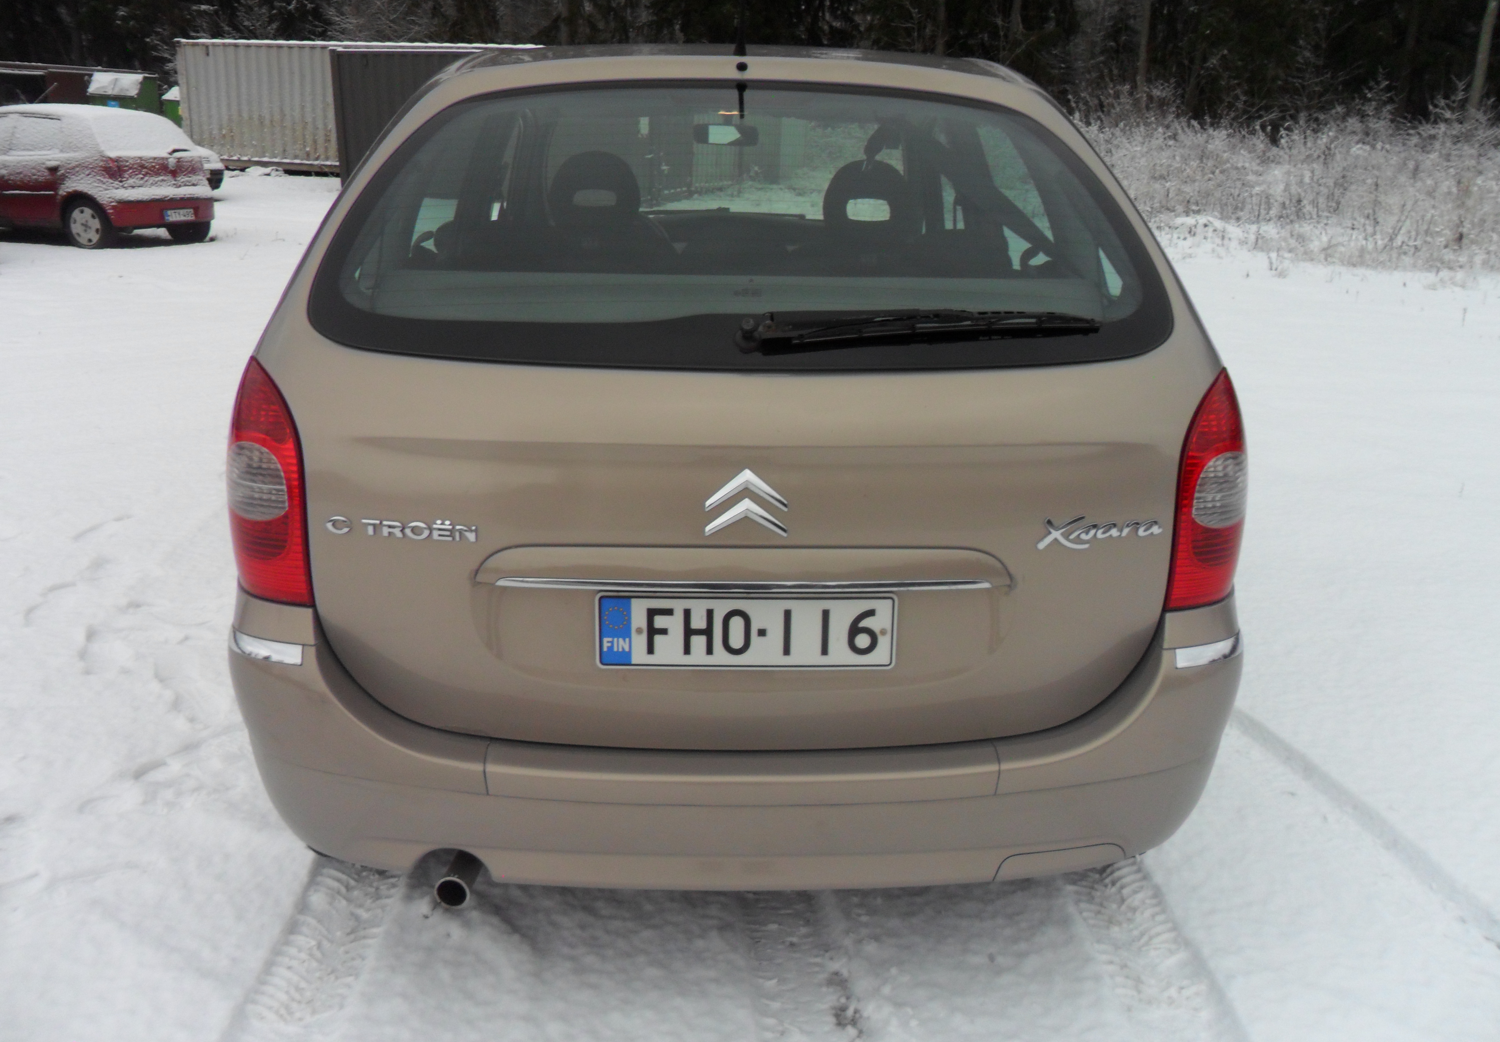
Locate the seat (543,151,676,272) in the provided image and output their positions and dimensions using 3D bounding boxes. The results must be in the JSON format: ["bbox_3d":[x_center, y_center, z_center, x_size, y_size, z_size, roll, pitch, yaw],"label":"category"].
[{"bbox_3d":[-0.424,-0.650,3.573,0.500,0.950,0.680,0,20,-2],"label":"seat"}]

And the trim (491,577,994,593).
[{"bbox_3d":[-0.007,0.090,1.678,0.720,0.020,0.030,0,20,-2],"label":"trim"}]

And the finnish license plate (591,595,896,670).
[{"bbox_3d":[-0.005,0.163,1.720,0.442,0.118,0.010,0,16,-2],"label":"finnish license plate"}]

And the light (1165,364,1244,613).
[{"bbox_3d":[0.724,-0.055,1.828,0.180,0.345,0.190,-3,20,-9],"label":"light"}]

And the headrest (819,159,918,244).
[{"bbox_3d":[0.335,-0.891,3.263,0.260,0.230,0.130,0,20,-2],"label":"headrest"}]

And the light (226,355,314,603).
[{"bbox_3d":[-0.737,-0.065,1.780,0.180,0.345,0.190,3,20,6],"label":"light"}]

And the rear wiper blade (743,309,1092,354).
[{"bbox_3d":[0.241,-0.262,1.621,0.505,0.058,0.062,-1,20,-6],"label":"rear wiper blade"}]

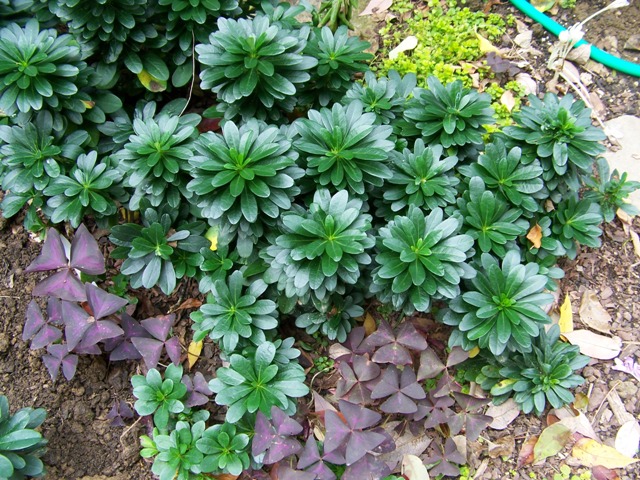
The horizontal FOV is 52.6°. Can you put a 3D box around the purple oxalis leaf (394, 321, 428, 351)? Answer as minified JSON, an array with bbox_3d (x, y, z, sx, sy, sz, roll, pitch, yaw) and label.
[{"bbox_3d":[0.098,0.108,0.716,0.031,0.012,0.037,-16,60,-7],"label":"purple oxalis leaf"}]

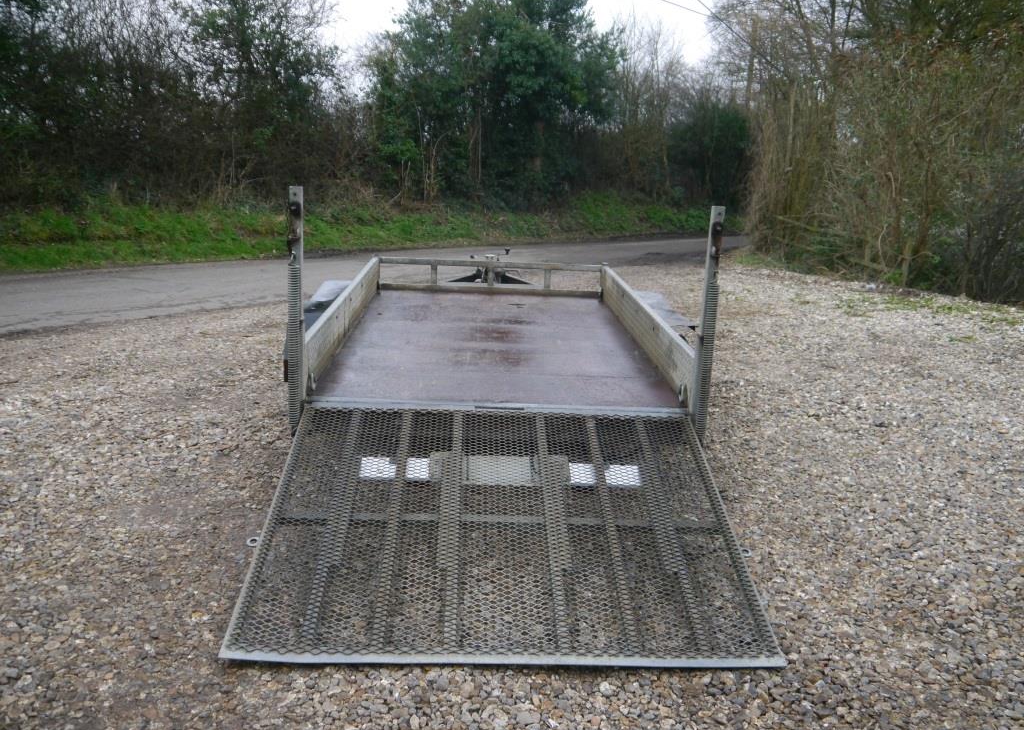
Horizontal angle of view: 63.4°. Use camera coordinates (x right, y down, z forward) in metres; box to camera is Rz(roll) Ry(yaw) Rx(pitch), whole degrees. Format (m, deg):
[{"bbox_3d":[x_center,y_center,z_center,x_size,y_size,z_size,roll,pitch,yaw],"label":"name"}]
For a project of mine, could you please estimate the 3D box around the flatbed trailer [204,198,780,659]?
[{"bbox_3d":[-0.099,-0.405,5.245,2.200,1.420,5.690,2,14,-3],"label":"flatbed trailer"}]

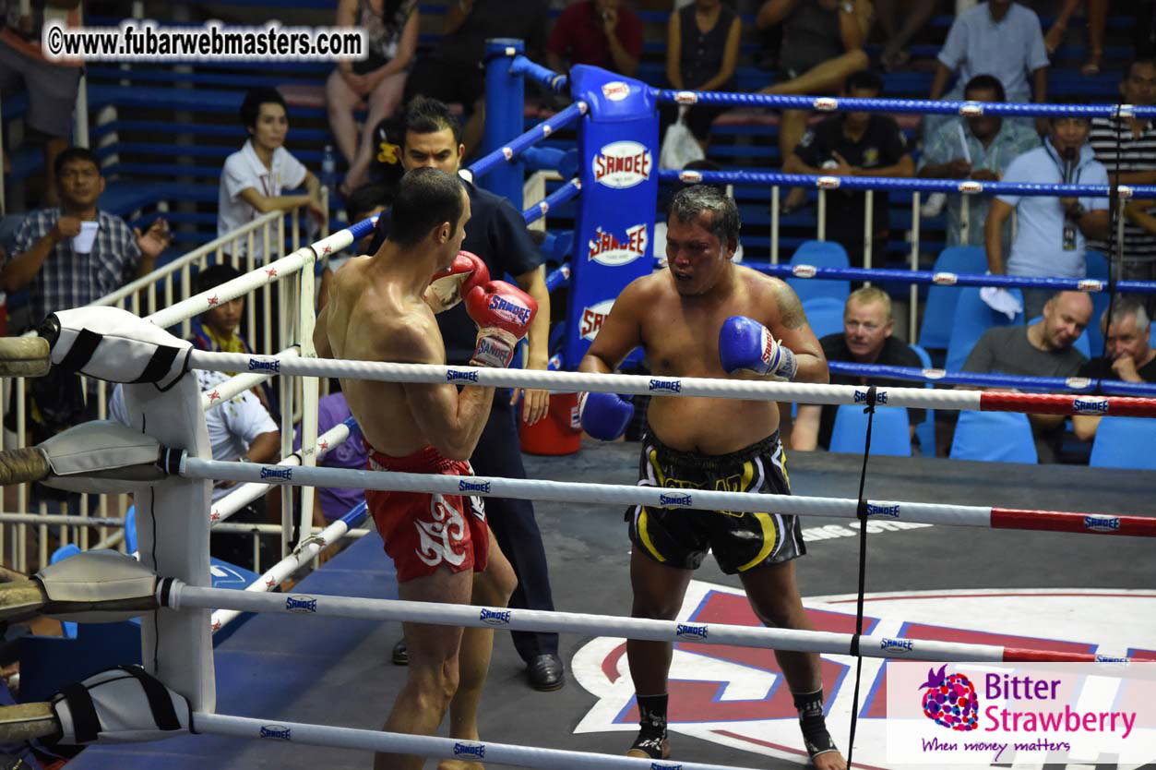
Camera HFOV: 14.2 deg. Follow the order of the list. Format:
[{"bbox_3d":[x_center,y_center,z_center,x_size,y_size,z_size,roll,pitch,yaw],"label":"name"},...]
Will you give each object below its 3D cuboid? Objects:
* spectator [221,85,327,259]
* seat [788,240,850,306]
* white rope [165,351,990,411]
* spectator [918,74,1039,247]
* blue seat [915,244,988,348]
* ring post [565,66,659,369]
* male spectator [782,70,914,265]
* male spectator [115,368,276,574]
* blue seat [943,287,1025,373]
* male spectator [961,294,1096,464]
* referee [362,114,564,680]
[{"bbox_3d":[-1.349,-0.504,20.376,0.520,1.600,0.480,-10,15,-41],"label":"spectator"},{"bbox_3d":[1.036,-0.207,20.946,0.420,0.820,0.500,3,12,14],"label":"seat"},{"bbox_3d":[-0.002,-0.011,11.273,1.977,0.050,0.050,3,12,14],"label":"white rope"},{"bbox_3d":[1.806,-0.630,21.206,0.560,1.580,0.500,1,11,5],"label":"spectator"},{"bbox_3d":[1.655,-0.184,20.849,0.420,0.820,0.500,3,12,14],"label":"blue seat"},{"bbox_3d":[0.120,-0.579,16.366,0.310,1.120,0.200,-6,13,-30],"label":"ring post"},{"bbox_3d":[1.229,-0.660,21.334,0.550,1.580,0.500,1,11,5],"label":"male spectator"},{"bbox_3d":[-1.401,0.383,16.847,0.580,1.220,0.720,-6,13,-29],"label":"male spectator"},{"bbox_3d":[1.695,0.017,19.837,0.420,0.820,0.500,3,12,14],"label":"blue seat"},{"bbox_3d":[1.725,0.226,17.781,0.580,1.220,0.750,1,11,5],"label":"male spectator"},{"bbox_3d":[-0.316,0.016,13.617,0.600,1.720,0.420,0,11,-3],"label":"referee"}]

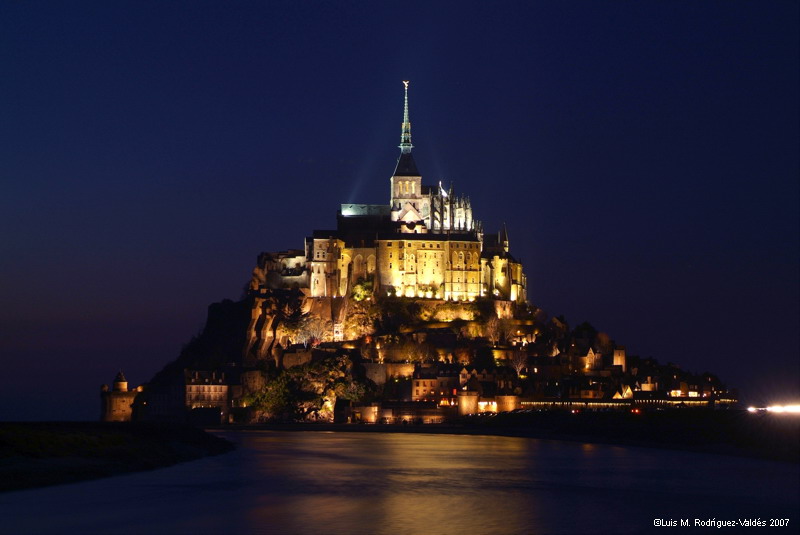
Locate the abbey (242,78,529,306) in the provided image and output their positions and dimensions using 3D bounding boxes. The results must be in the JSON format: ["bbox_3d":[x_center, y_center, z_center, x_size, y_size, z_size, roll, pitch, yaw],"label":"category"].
[{"bbox_3d":[-5.500,-23.127,914.197,118.000,115.000,85.000,0,-4,-6],"label":"abbey"}]

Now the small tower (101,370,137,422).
[{"bbox_3d":[-117.183,54.450,870.355,17.500,22.500,17.500,-1,-4,8],"label":"small tower"}]

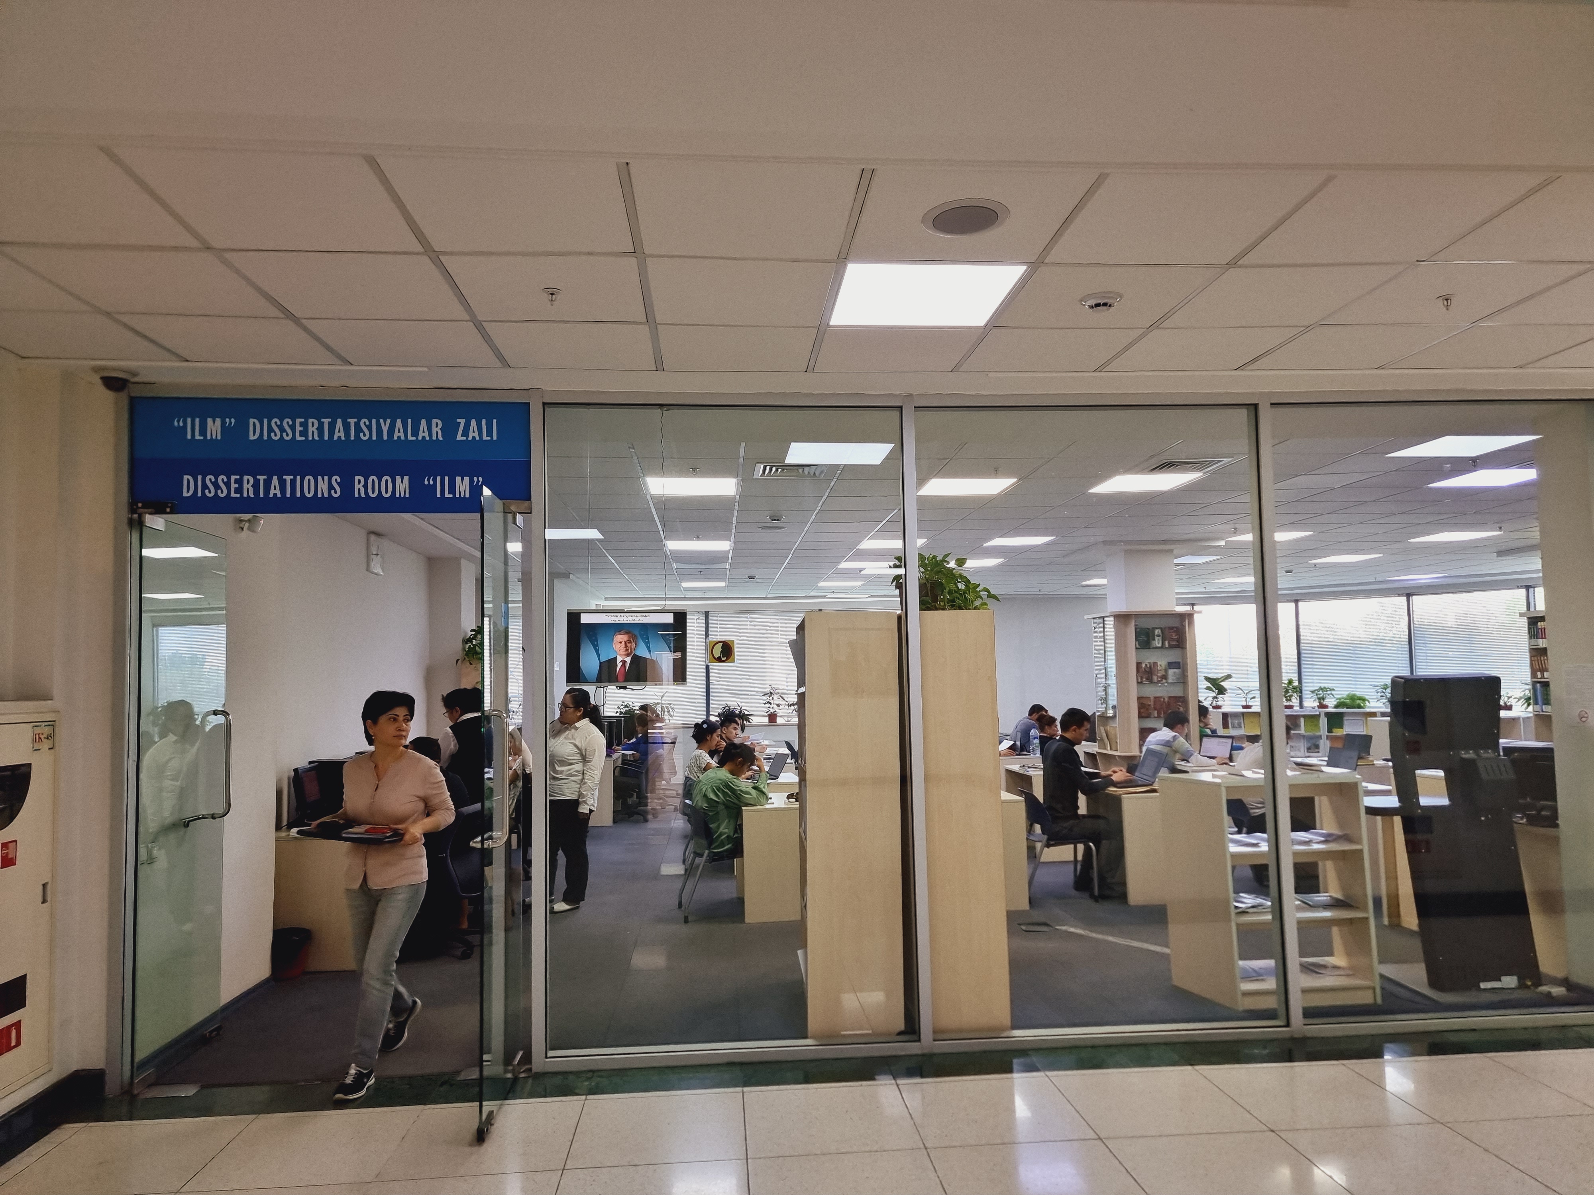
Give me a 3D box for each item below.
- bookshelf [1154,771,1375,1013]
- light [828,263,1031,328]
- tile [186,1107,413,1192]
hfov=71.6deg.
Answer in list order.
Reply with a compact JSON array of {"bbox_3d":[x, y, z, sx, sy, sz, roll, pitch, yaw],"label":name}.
[{"bbox_3d":[2.347,1.433,5.540,0.730,1.050,0.540,0,-4,-12],"label":"bookshelf"},{"bbox_3d":[0.406,-1.007,3.639,0.588,0.040,0.588,-1,-4,-4],"label":"light"},{"bbox_3d":[-1.668,1.900,3.817,0.600,0.015,0.610,-1,-4,-4],"label":"tile"}]

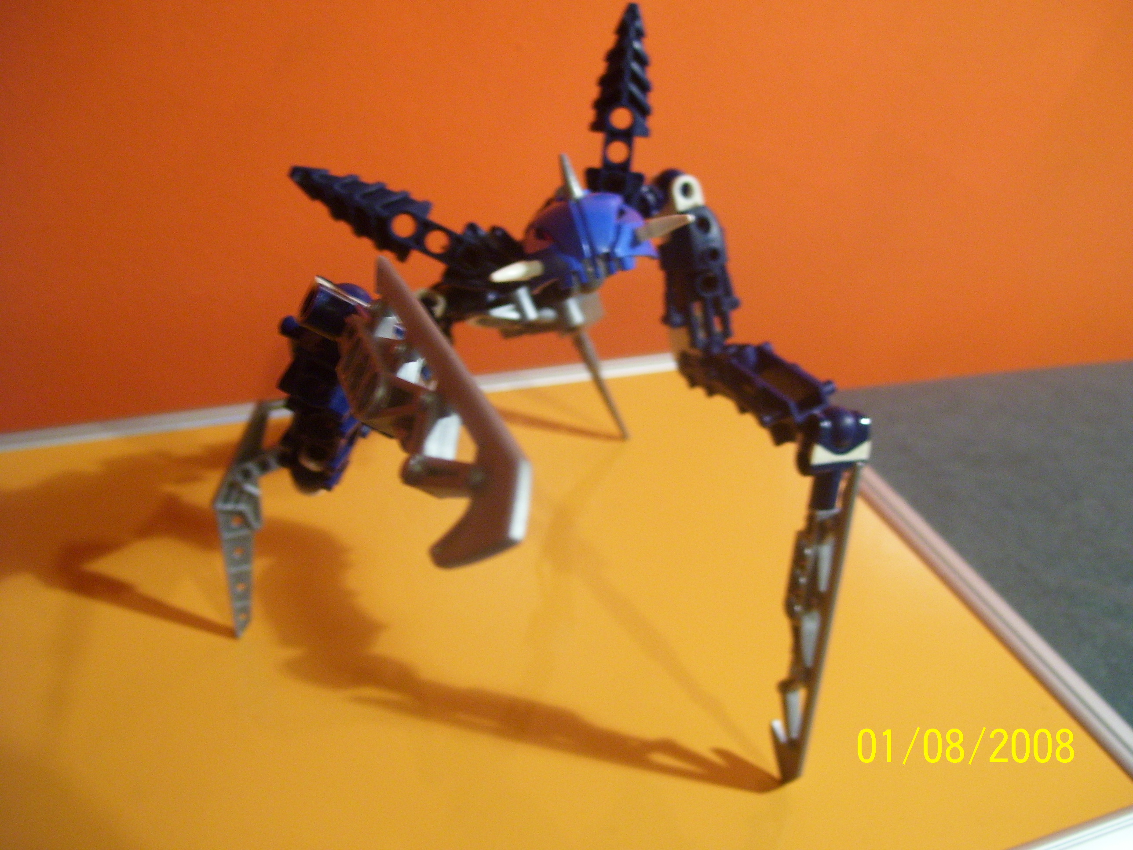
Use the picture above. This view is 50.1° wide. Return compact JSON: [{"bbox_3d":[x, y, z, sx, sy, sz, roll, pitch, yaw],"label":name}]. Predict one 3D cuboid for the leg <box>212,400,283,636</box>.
[{"bbox_3d":[-0.073,0.021,0.277,0.017,0.055,0.018,6,-10,-11],"label":"leg"}]

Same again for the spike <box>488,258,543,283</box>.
[{"bbox_3d":[-0.010,-0.033,0.257,0.013,0.004,0.004,-15,41,-25],"label":"spike"}]

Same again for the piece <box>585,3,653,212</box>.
[{"bbox_3d":[0.013,-0.073,0.286,0.015,0.050,0.011,3,16,-1],"label":"piece"}]

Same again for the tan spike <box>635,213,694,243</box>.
[{"bbox_3d":[0.021,-0.043,0.263,0.014,0.004,0.004,-19,41,-14],"label":"tan spike"}]

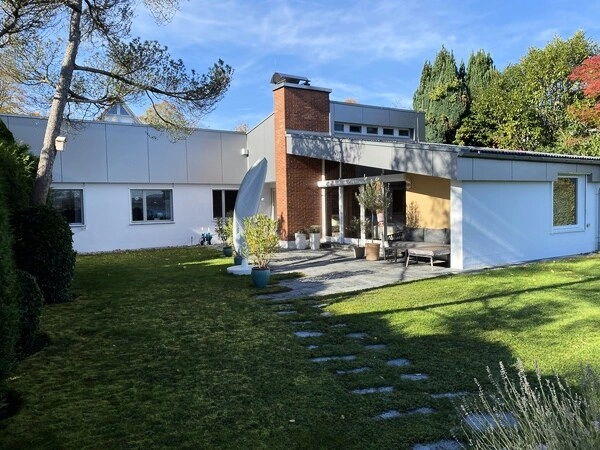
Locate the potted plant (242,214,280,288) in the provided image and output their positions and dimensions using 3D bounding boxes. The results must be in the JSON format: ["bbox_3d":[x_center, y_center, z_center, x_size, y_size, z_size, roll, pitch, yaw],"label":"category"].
[{"bbox_3d":[-0.752,0.491,8.620,0.686,1.390,0.665,-1,3,0],"label":"potted plant"}]

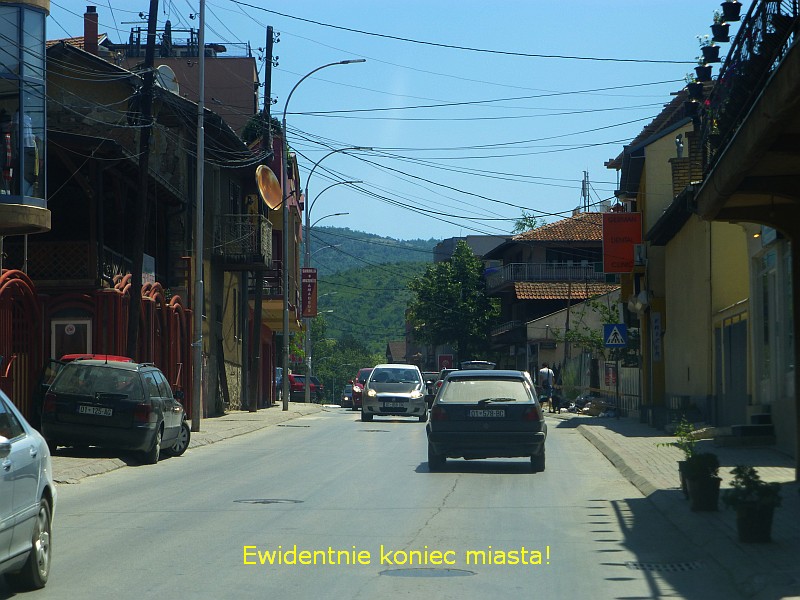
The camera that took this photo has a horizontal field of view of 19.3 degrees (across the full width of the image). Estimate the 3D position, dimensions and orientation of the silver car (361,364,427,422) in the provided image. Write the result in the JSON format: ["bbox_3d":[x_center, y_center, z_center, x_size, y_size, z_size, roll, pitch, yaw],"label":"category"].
[{"bbox_3d":[-0.117,2.500,63.780,1.690,1.490,4.030,0,-2,1],"label":"silver car"}]

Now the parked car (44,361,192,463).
[{"bbox_3d":[-4.410,1.737,37.422,1.750,1.480,4.670,4,0,3],"label":"parked car"}]

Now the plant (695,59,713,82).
[{"bbox_3d":[3.140,-2.376,24.400,0.186,0.250,0.186,0,-2,0],"label":"plant"}]

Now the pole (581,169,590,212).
[{"bbox_3d":[11.800,-6.740,150.000,0.600,3.000,0.500,0,-2,0],"label":"pole"}]

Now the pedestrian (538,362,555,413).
[{"bbox_3d":[4.717,2.821,76.000,0.550,1.610,0.420,0,-2,0],"label":"pedestrian"}]

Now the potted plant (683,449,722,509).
[{"bbox_3d":[2.957,1.766,23.000,0.350,0.580,0.350,0,-2,0],"label":"potted plant"}]

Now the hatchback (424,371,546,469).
[{"bbox_3d":[1.270,1.740,34.250,1.680,1.415,4.000,0,-2,2],"label":"hatchback"}]

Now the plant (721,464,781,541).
[{"bbox_3d":[2.781,1.614,18.600,0.460,0.600,0.460,0,-2,0],"label":"plant"}]

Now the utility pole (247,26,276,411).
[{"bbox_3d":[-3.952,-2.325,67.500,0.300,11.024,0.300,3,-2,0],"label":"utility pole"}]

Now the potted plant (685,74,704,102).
[{"bbox_3d":[3.129,-2.264,25.000,0.210,0.290,0.210,0,-2,0],"label":"potted plant"}]

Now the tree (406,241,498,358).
[{"bbox_3d":[2.450,0.890,110.000,4.300,7.300,4.300,0,-2,0],"label":"tree"}]

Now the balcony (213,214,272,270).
[{"bbox_3d":[-4.200,-1.510,63.000,1.320,1.250,4.200,0,-2,1],"label":"balcony"}]

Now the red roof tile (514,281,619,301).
[{"bbox_3d":[8.292,-0.453,116.000,5.500,0.950,1.500,0,-1,-2],"label":"red roof tile"}]

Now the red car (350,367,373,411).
[{"bbox_3d":[-0.720,2.970,79.500,1.700,1.470,4.000,0,-2,-1],"label":"red car"}]

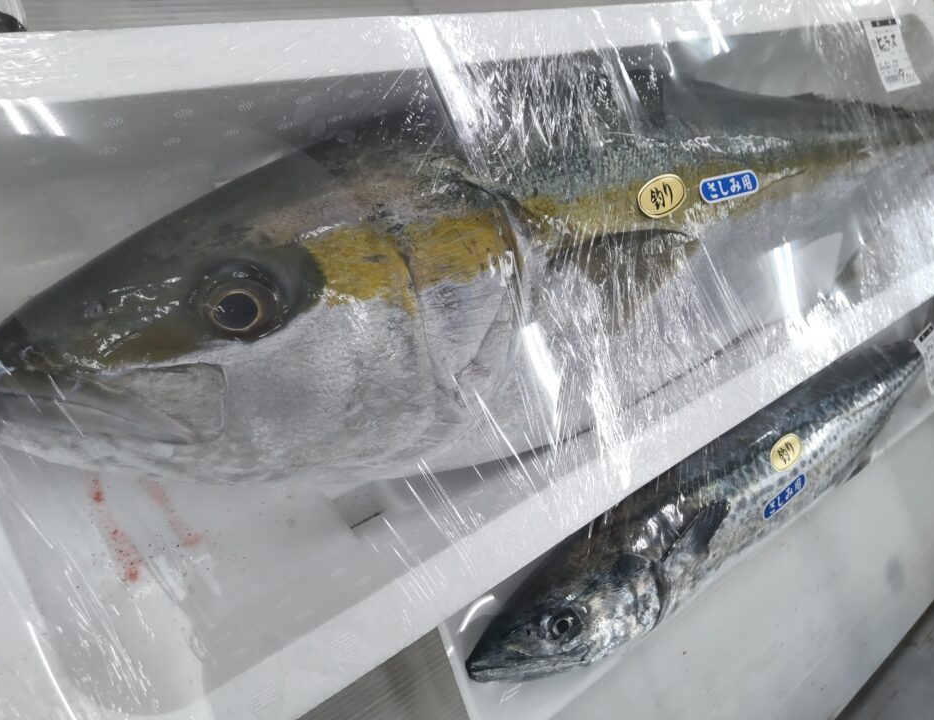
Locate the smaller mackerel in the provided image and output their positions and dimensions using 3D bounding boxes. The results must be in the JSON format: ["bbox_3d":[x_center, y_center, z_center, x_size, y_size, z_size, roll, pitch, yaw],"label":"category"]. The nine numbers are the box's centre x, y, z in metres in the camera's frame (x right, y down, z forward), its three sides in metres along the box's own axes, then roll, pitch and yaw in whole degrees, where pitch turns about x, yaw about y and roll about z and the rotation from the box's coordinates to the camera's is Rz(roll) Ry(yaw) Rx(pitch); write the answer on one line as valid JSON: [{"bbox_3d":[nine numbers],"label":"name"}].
[{"bbox_3d":[0.266,0.071,0.556,0.676,0.068,0.112,-22,99,-32],"label":"smaller mackerel"}]

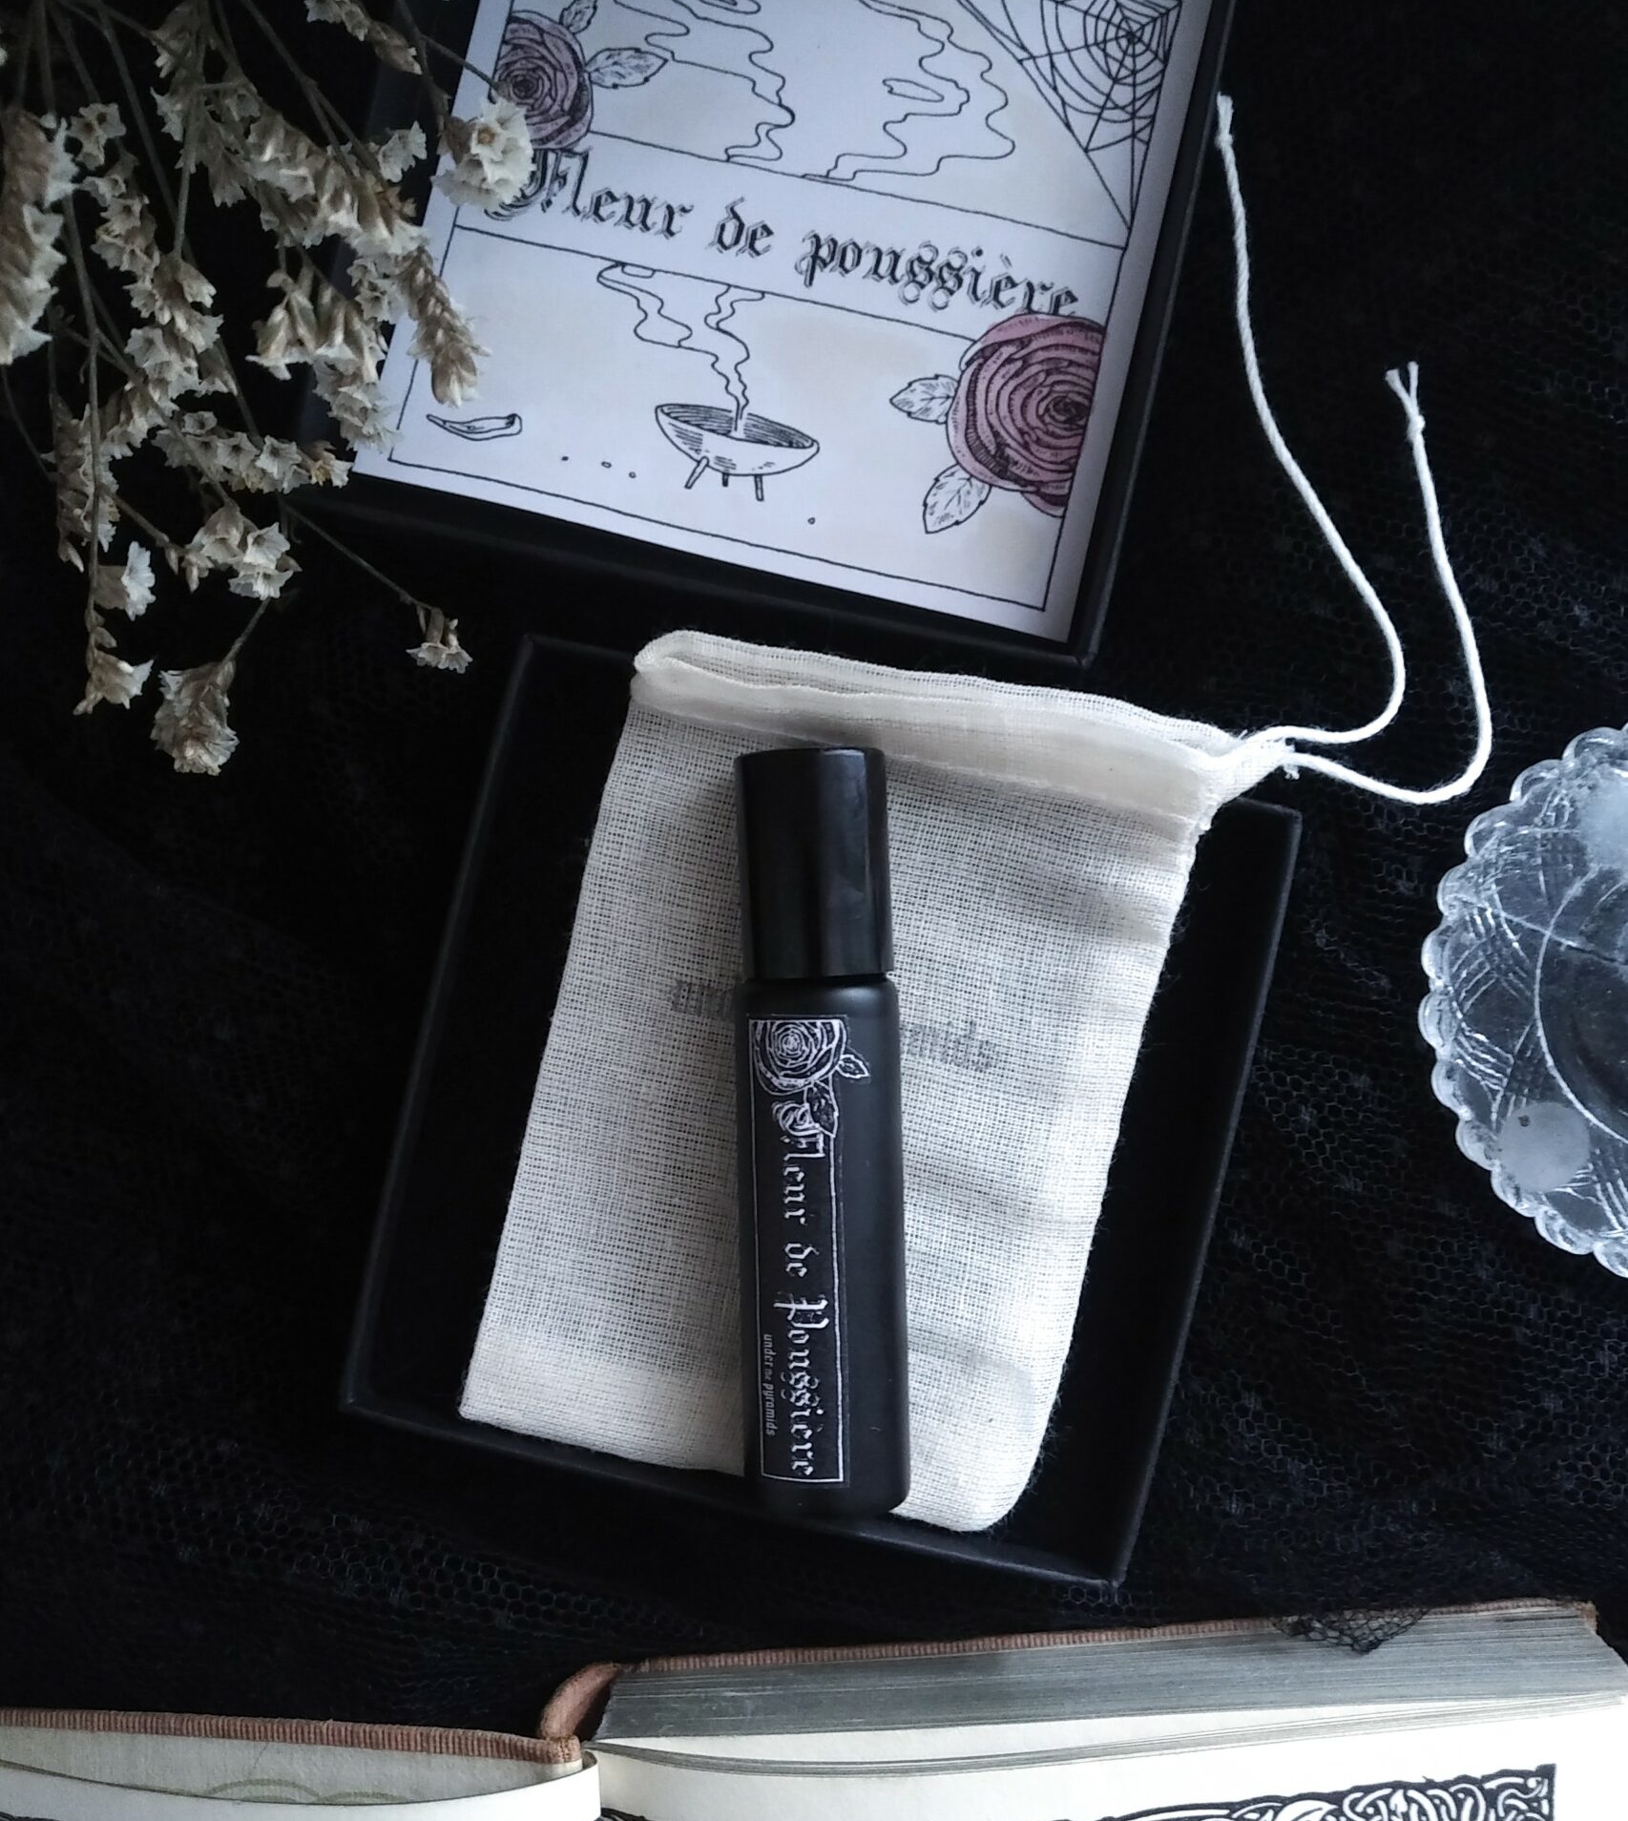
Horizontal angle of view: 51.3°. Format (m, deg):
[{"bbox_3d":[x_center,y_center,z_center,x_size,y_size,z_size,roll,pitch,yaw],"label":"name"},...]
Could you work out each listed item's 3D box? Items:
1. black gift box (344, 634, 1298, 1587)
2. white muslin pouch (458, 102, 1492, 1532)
[{"bbox_3d":[0.001,0.025,0.221,0.098,0.025,0.098,13,91,-1],"label":"black gift box"},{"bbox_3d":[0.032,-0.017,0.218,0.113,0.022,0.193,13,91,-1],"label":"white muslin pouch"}]

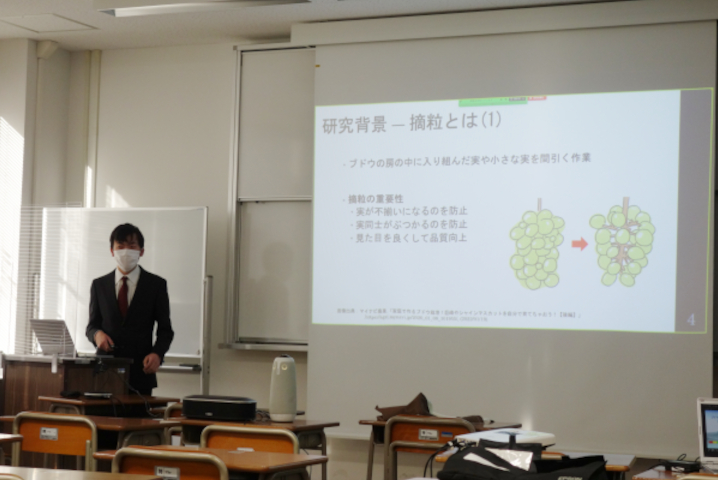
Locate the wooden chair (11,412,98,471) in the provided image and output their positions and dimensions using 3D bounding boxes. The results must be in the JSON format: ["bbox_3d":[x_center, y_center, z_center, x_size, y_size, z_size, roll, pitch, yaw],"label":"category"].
[{"bbox_3d":[-1.005,1.030,5.268,0.370,0.785,0.470,0,-4,30],"label":"wooden chair"}]

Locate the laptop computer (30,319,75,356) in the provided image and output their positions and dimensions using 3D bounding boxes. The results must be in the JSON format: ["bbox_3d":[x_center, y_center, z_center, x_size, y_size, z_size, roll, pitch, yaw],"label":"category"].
[{"bbox_3d":[-1.593,0.539,7.839,0.280,0.205,0.320,4,-4,-37],"label":"laptop computer"}]

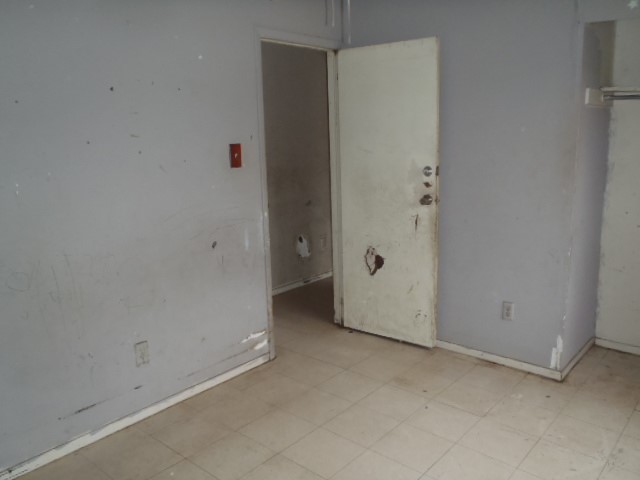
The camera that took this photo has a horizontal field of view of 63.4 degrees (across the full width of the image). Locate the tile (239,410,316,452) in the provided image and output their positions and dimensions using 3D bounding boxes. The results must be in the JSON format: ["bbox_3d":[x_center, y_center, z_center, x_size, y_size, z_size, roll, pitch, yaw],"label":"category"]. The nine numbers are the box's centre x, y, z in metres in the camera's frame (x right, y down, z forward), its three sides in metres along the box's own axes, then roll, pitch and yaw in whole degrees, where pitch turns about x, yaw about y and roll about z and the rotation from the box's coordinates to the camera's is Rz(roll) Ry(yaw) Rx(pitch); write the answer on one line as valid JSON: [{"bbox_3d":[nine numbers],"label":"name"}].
[{"bbox_3d":[-0.215,0.977,2.667,0.304,0.010,0.304,9,15,40],"label":"tile"}]

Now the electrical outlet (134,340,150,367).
[{"bbox_3d":[-0.944,0.609,2.759,0.010,0.118,0.071,9,15,40],"label":"electrical outlet"}]

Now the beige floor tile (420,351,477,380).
[{"bbox_3d":[0.812,0.823,3.372,0.302,0.010,0.302,9,15,40],"label":"beige floor tile"}]

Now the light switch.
[{"bbox_3d":[-0.492,-0.496,3.071,0.015,0.135,0.080,9,15,40],"label":"light switch"}]

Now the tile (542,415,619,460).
[{"bbox_3d":[1.303,0.975,2.560,0.302,0.010,0.302,9,15,40],"label":"tile"}]

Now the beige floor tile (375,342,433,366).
[{"bbox_3d":[0.582,0.788,3.568,0.302,0.010,0.302,9,15,40],"label":"beige floor tile"}]

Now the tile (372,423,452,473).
[{"bbox_3d":[0.443,0.997,2.497,0.304,0.010,0.304,9,15,40],"label":"tile"}]

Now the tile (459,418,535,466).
[{"bbox_3d":[0.871,0.983,2.524,0.304,0.010,0.304,9,15,40],"label":"tile"}]

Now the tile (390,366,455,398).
[{"bbox_3d":[0.613,0.865,3.142,0.304,0.010,0.304,9,15,40],"label":"tile"}]

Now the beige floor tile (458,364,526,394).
[{"bbox_3d":[1.042,0.850,3.168,0.304,0.010,0.304,9,15,40],"label":"beige floor tile"}]

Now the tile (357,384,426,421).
[{"bbox_3d":[0.413,0.914,2.918,0.304,0.010,0.304,9,15,40],"label":"tile"}]

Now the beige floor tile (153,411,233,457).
[{"bbox_3d":[-0.644,0.992,2.640,0.304,0.010,0.304,9,15,40],"label":"beige floor tile"}]

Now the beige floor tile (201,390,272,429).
[{"bbox_3d":[-0.443,0.944,2.864,0.302,0.010,0.302,9,15,40],"label":"beige floor tile"}]

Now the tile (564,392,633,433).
[{"bbox_3d":[1.502,0.928,2.785,0.302,0.010,0.302,9,15,40],"label":"tile"}]

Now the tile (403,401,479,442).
[{"bbox_3d":[0.642,0.948,2.721,0.304,0.010,0.304,9,15,40],"label":"tile"}]

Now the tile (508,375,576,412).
[{"bbox_3d":[1.272,0.893,2.981,0.302,0.010,0.302,9,15,40],"label":"tile"}]

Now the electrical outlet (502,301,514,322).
[{"bbox_3d":[1.183,0.455,3.260,0.073,0.120,0.012,9,15,40],"label":"electrical outlet"}]

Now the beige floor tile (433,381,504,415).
[{"bbox_3d":[0.844,0.906,2.951,0.302,0.010,0.302,9,15,40],"label":"beige floor tile"}]

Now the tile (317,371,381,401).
[{"bbox_3d":[0.184,0.879,3.115,0.304,0.010,0.304,9,15,40],"label":"tile"}]

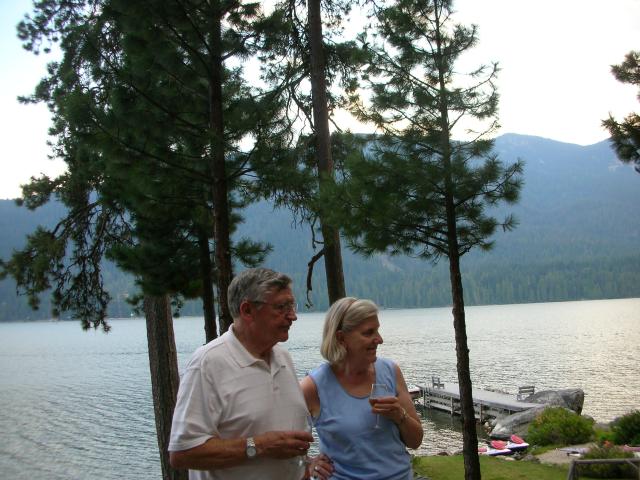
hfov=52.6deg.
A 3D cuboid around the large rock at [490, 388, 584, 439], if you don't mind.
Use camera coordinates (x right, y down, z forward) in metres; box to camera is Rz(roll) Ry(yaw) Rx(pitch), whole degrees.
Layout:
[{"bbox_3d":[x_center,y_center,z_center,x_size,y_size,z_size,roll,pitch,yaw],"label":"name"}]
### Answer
[{"bbox_3d":[12.580,10.070,38.090,5.500,2.200,4.300,-3,-6,8],"label":"large rock"}]

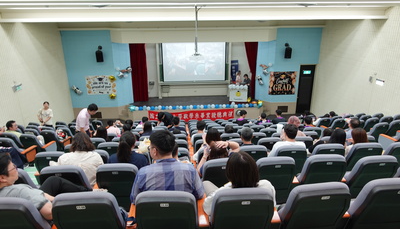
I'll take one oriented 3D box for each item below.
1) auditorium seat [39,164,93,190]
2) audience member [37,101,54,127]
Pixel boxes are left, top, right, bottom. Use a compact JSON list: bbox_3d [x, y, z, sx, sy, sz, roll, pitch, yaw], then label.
[{"bbox_3d":[-1.371,0.866,3.010,0.550,0.940,0.620,-1,18,-3],"label":"auditorium seat"},{"bbox_3d":[-4.799,0.372,8.590,0.460,1.620,0.320,-10,20,-27],"label":"audience member"}]

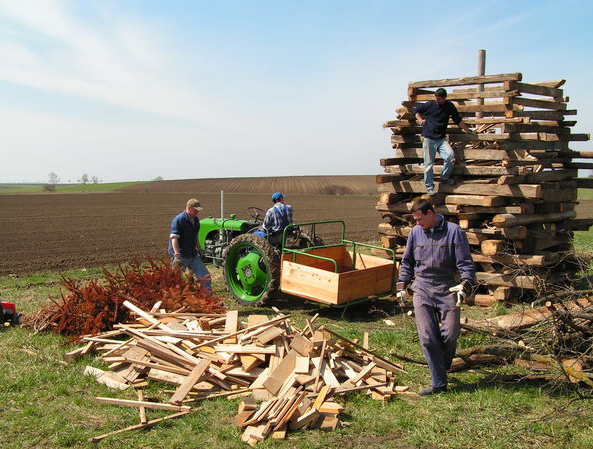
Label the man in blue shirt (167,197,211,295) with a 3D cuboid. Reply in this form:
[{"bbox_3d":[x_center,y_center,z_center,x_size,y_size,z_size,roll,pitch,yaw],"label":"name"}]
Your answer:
[{"bbox_3d":[-1.749,0.441,10.884,0.620,1.740,0.550,1,3,28],"label":"man in blue shirt"}]

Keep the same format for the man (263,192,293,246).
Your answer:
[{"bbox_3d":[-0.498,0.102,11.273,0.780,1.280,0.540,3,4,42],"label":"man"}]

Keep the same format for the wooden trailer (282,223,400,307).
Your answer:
[{"bbox_3d":[0.686,0.582,10.299,1.233,1.050,1.482,9,9,40],"label":"wooden trailer"}]

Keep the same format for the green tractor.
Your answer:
[{"bbox_3d":[-0.858,0.453,11.576,2.600,1.650,1.450,2,4,38],"label":"green tractor"}]

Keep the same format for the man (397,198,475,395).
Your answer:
[{"bbox_3d":[1.275,0.670,6.090,0.680,1.750,0.480,1,3,24],"label":"man"}]

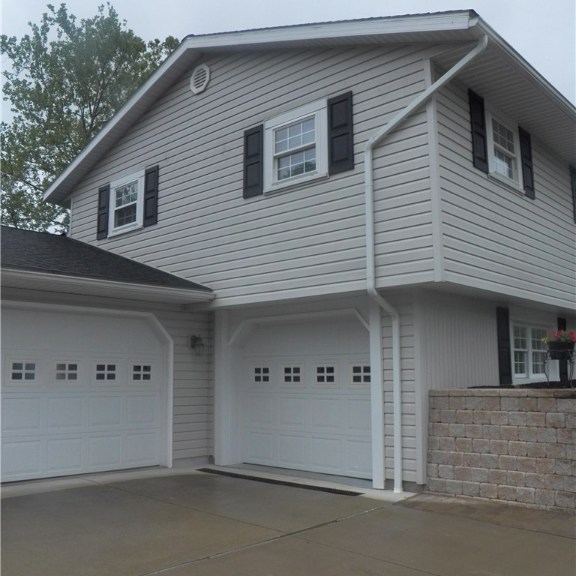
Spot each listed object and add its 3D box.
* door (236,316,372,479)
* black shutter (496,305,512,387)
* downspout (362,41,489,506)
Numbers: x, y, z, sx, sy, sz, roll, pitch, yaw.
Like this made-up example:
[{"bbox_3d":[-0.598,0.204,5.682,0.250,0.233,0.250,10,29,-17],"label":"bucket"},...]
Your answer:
[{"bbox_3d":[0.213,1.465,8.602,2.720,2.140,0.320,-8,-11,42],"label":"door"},{"bbox_3d":[3.069,0.831,8.796,0.050,1.110,0.360,-8,-11,42],"label":"black shutter"},{"bbox_3d":[1.639,-0.148,6.726,1.590,4.780,0.540,-8,-11,42],"label":"downspout"}]

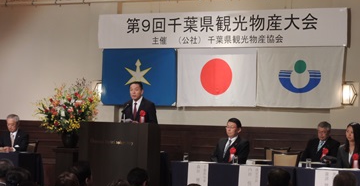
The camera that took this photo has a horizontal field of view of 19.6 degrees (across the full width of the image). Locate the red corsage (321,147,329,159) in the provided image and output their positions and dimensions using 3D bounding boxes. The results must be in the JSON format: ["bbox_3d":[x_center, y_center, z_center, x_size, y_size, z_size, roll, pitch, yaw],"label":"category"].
[{"bbox_3d":[2.111,0.881,15.150,0.110,0.170,0.050,1,-2,29],"label":"red corsage"}]

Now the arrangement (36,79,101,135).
[{"bbox_3d":[-1.666,0.200,15.400,0.950,0.840,0.800,1,-2,28],"label":"arrangement"}]

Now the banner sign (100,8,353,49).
[{"bbox_3d":[0.552,-1.047,16.993,4.500,0.590,0.030,1,-2,28],"label":"banner sign"}]

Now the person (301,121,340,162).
[{"bbox_3d":[2.007,1.071,15.202,0.540,1.310,0.800,1,-2,29],"label":"person"}]

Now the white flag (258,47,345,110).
[{"bbox_3d":[1.860,-0.250,16.298,1.460,0.990,0.030,1,-2,28],"label":"white flag"}]

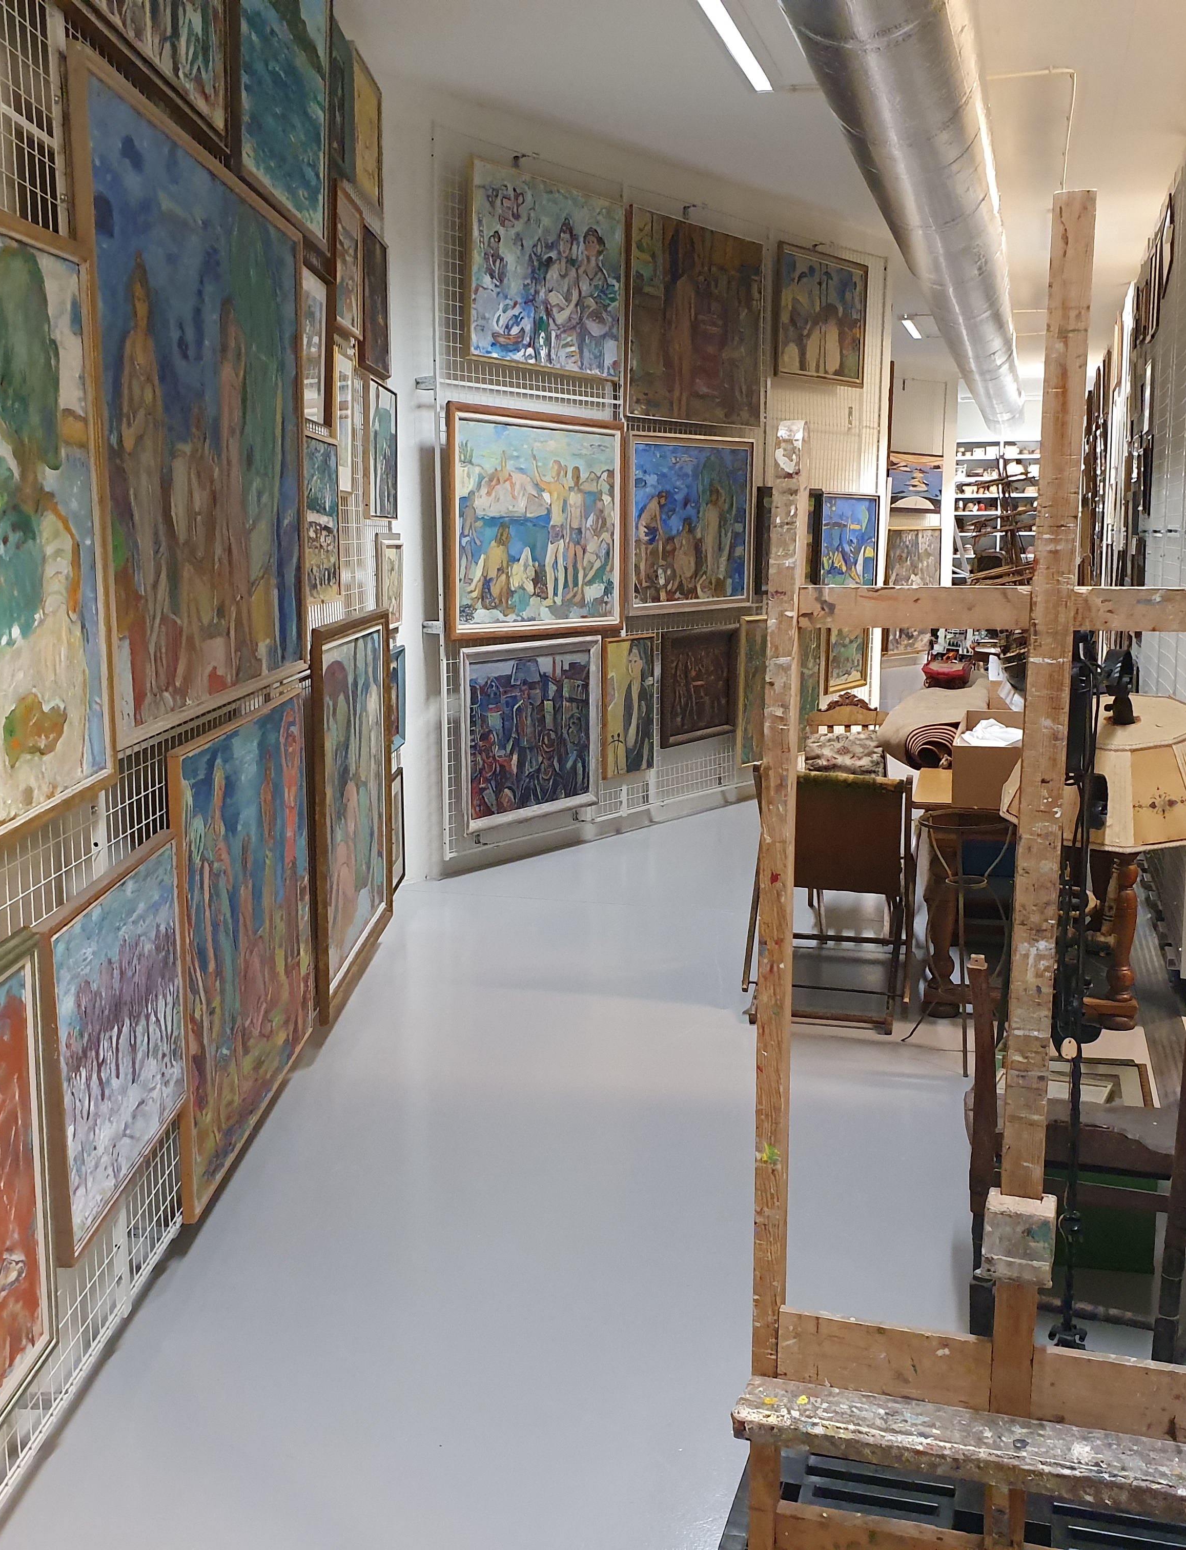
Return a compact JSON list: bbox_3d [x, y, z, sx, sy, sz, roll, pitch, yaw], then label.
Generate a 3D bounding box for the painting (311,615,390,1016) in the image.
[{"bbox_3d":[-0.853,0.072,5.634,0.040,1.250,1.447,0,9,1],"label":"painting"}]

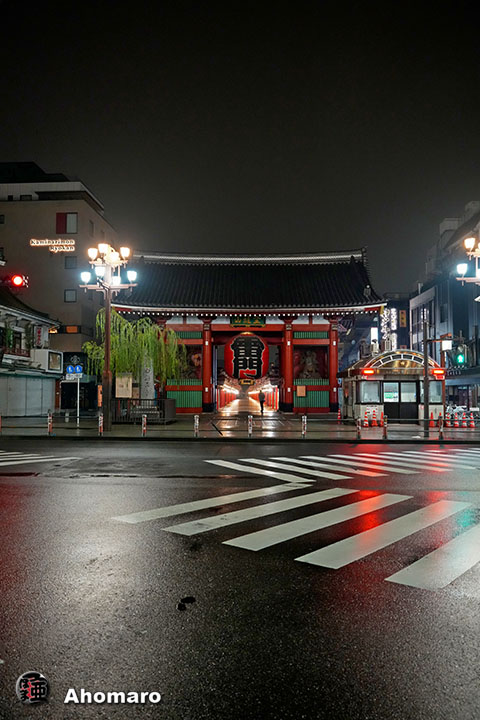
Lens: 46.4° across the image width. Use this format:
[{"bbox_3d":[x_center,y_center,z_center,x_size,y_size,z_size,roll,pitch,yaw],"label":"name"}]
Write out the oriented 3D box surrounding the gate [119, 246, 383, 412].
[{"bbox_3d":[0.600,-2.147,40.417,16.800,11.700,10.400,0,-4,0],"label":"gate"}]

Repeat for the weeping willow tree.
[{"bbox_3d":[-5.300,0.261,28.140,5.100,5.700,4.600,0,-4,3],"label":"weeping willow tree"}]

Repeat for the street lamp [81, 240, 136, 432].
[{"bbox_3d":[-5.420,-0.847,22.599,2.350,7.350,2.350,0,-4,6],"label":"street lamp"}]

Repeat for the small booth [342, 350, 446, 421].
[{"bbox_3d":[7.500,1.379,28.069,3.950,3.500,5.000,0,-4,1],"label":"small booth"}]

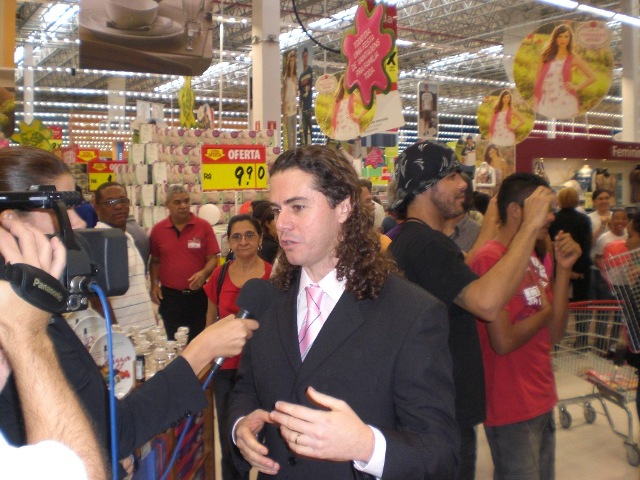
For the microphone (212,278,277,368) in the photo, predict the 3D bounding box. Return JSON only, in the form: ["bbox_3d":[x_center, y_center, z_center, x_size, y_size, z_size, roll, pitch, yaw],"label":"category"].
[{"bbox_3d":[-0.147,0.154,1.300,0.058,0.195,0.058,31,-19,0],"label":"microphone"}]

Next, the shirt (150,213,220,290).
[{"bbox_3d":[-0.976,0.084,5.100,0.520,0.580,0.290,0,2,-2],"label":"shirt"}]

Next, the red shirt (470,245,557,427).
[{"bbox_3d":[0.699,0.332,2.550,0.280,0.665,0.440,1,2,35],"label":"red shirt"}]

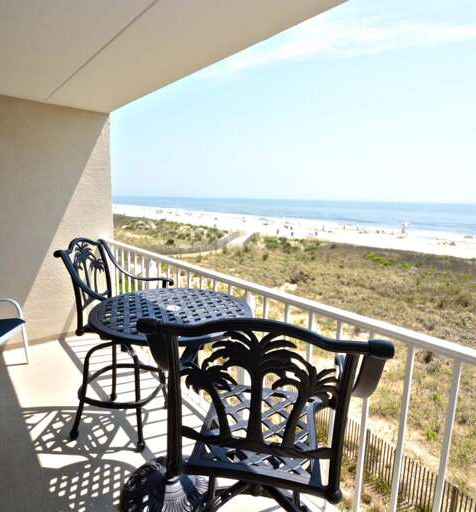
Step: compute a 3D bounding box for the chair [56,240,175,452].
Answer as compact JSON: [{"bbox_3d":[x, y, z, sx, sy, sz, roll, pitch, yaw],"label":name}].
[{"bbox_3d":[-0.797,0.528,2.151,0.550,1.260,0.590,2,10,3],"label":"chair"}]

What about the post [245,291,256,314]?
[{"bbox_3d":[0.040,0.705,1.972,0.062,1.000,0.062,-8,13,-41],"label":"post"}]

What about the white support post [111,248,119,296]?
[{"bbox_3d":[-1.340,0.407,3.498,0.060,1.000,0.060,-8,13,-41],"label":"white support post"}]

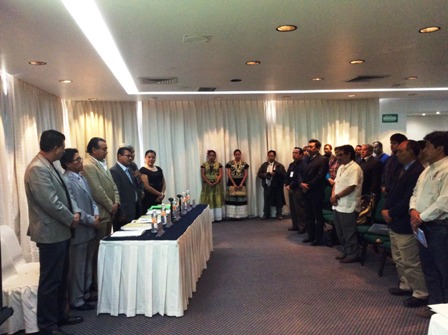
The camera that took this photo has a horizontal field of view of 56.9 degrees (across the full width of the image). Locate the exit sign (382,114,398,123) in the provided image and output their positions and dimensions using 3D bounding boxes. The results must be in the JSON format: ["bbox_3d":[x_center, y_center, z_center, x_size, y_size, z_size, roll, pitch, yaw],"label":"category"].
[{"bbox_3d":[3.866,-1.133,9.605,0.380,0.200,0.050,-2,3,-8],"label":"exit sign"}]

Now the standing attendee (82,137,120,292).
[{"bbox_3d":[-1.372,0.552,4.659,0.400,1.750,0.520,0,4,22],"label":"standing attendee"}]

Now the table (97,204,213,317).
[{"bbox_3d":[-0.720,1.009,5.199,0.840,0.740,2.380,-1,3,5],"label":"table"}]

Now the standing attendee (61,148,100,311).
[{"bbox_3d":[-1.464,0.640,4.314,0.400,1.620,0.490,0,4,16],"label":"standing attendee"}]

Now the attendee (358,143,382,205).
[{"bbox_3d":[2.487,0.387,7.040,0.360,1.600,0.500,-3,4,-18],"label":"attendee"}]

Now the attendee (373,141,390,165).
[{"bbox_3d":[2.987,0.307,7.837,0.360,1.640,0.500,-3,4,-22],"label":"attendee"}]

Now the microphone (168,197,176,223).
[{"bbox_3d":[-0.628,0.507,4.928,0.090,0.300,0.080,-2,3,-6],"label":"microphone"}]

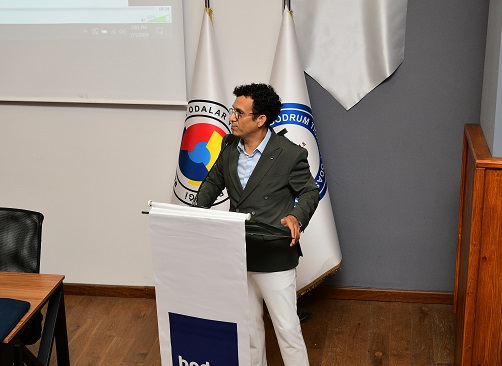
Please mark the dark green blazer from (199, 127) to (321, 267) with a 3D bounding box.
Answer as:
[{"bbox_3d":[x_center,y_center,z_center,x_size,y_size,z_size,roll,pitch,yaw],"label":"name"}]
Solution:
[{"bbox_3d":[0.033,0.095,4.401,0.570,0.740,0.400,10,20,30],"label":"dark green blazer"}]

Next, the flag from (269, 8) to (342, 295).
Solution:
[{"bbox_3d":[0.275,-0.140,5.387,0.540,1.855,0.380,0,17,2],"label":"flag"}]

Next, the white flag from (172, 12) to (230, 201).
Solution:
[{"bbox_3d":[-0.275,-0.156,5.379,0.500,1.819,0.380,2,18,10],"label":"white flag"}]

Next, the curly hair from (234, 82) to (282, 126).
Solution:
[{"bbox_3d":[0.027,-0.388,4.301,0.240,0.215,0.195,-5,17,-26],"label":"curly hair"}]

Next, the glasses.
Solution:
[{"bbox_3d":[-0.015,-0.343,4.314,0.145,0.047,0.140,-4,17,-24],"label":"glasses"}]

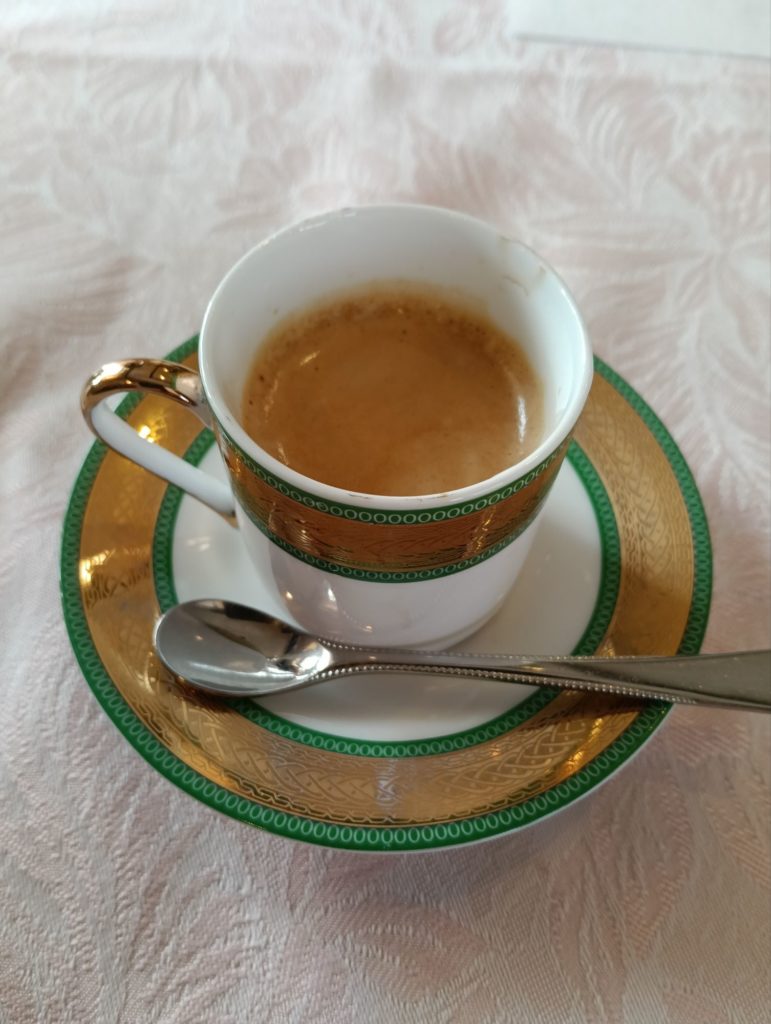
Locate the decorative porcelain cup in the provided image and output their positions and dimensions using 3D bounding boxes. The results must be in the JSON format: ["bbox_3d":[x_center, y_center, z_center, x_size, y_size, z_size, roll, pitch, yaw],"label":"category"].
[{"bbox_3d":[-0.010,-0.010,0.142,0.079,0.060,0.057,-1,59,-2],"label":"decorative porcelain cup"}]

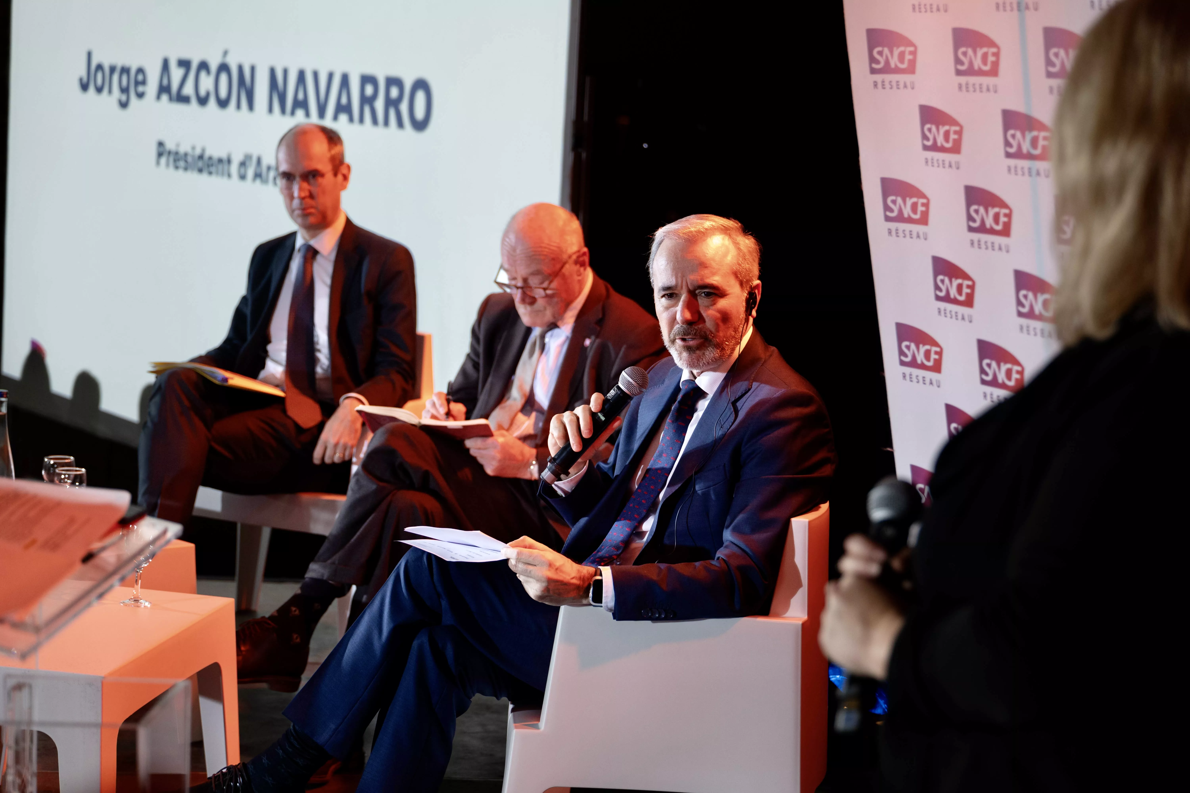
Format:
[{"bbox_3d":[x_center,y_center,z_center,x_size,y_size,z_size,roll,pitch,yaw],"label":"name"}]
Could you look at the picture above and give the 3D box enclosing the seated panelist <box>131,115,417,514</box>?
[{"bbox_3d":[-0.749,0.005,6.342,0.570,1.240,0.790,8,10,27],"label":"seated panelist"}]

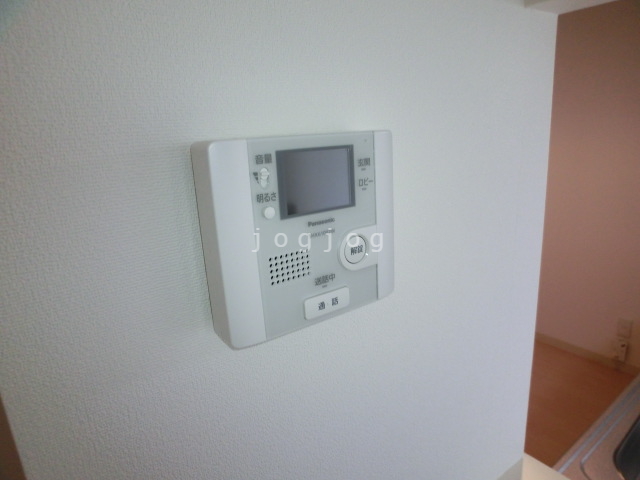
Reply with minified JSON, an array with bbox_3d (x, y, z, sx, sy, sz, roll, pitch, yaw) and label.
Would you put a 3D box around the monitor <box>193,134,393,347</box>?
[{"bbox_3d":[-0.013,-0.009,0.330,0.165,0.152,0.040,-13,16,-32],"label":"monitor"}]

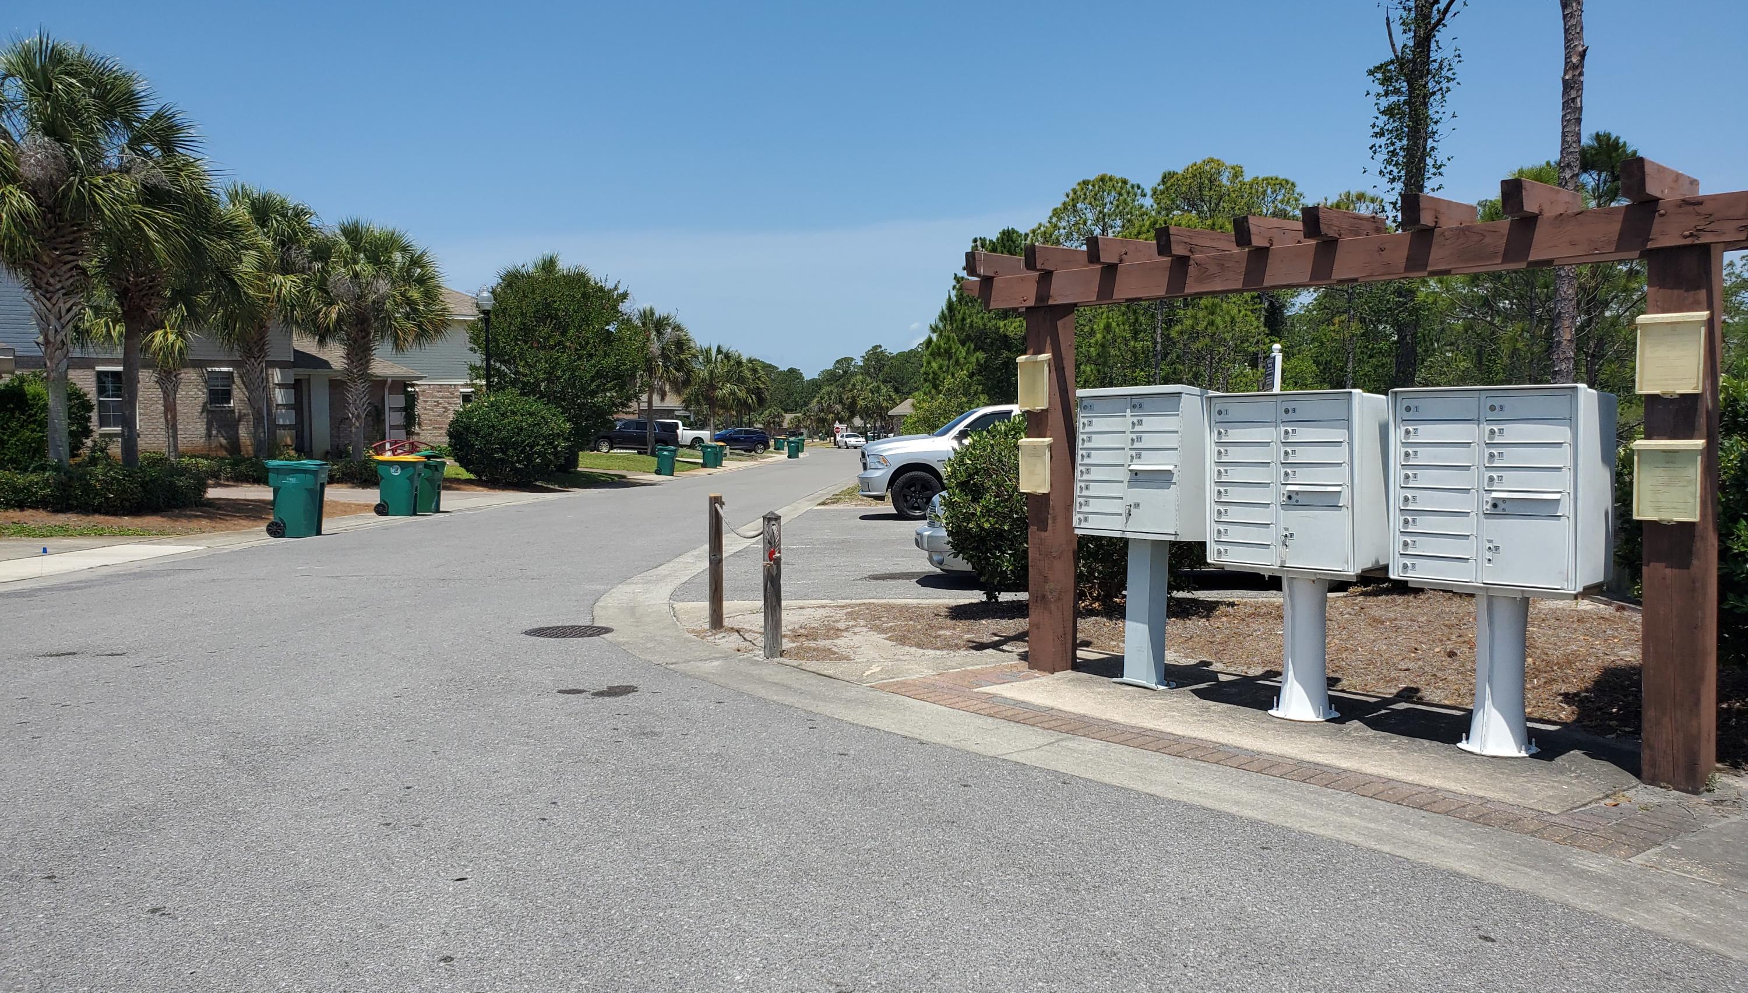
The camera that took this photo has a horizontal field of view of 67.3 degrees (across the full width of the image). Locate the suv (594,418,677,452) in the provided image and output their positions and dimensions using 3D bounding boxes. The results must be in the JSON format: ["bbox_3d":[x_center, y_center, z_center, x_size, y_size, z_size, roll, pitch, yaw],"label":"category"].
[{"bbox_3d":[-13.500,-3.370,73.800,5.200,1.890,2.050,0,3,2],"label":"suv"}]

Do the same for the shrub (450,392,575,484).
[{"bbox_3d":[-10.200,-1.660,36.600,3.500,2.600,3.300,0,3,0],"label":"shrub"}]

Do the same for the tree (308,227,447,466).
[{"bbox_3d":[-12.300,-3.640,32.500,3.600,6.400,3.600,0,3,0],"label":"tree"}]

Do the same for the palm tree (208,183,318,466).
[{"bbox_3d":[-14.118,-3.896,30.331,2.950,6.700,2.950,-1,3,0],"label":"palm tree"}]

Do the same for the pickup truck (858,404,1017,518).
[{"bbox_3d":[2.557,-0.667,23.531,5.820,1.930,2.030,-1,3,-5],"label":"pickup truck"}]

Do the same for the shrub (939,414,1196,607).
[{"bbox_3d":[1.633,0.094,11.020,2.050,1.560,1.600,-1,3,0],"label":"shrub"}]

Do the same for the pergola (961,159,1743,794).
[{"bbox_3d":[2.192,-0.111,6.593,4.360,2.550,0.760,2,4,45],"label":"pergola"}]

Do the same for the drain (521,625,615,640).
[{"bbox_3d":[-2.290,1.015,9.800,0.680,0.040,0.680,0,3,0],"label":"drain"}]

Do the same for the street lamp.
[{"bbox_3d":[-10.544,-3.073,35.883,0.430,5.200,0.430,-1,3,0],"label":"street lamp"}]

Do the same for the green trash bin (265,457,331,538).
[{"bbox_3d":[-8.410,0.040,19.100,0.820,1.120,0.690,0,3,-12],"label":"green trash bin"}]

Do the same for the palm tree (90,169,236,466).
[{"bbox_3d":[-14.000,-3.180,25.900,3.100,6.500,3.100,0,3,0],"label":"palm tree"}]

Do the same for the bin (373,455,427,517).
[{"bbox_3d":[-8.951,-0.232,24.765,0.880,1.130,0.720,-1,3,-8],"label":"bin"}]

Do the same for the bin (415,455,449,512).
[{"bbox_3d":[-8.771,-0.272,25.514,0.880,1.130,0.720,-1,3,-8],"label":"bin"}]

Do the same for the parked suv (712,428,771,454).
[{"bbox_3d":[-9.200,-3.790,90.000,4.500,1.690,1.850,0,3,2],"label":"parked suv"}]

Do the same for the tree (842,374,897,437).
[{"bbox_3d":[-0.500,-7.900,120.000,4.800,6.900,4.800,0,3,0],"label":"tree"}]

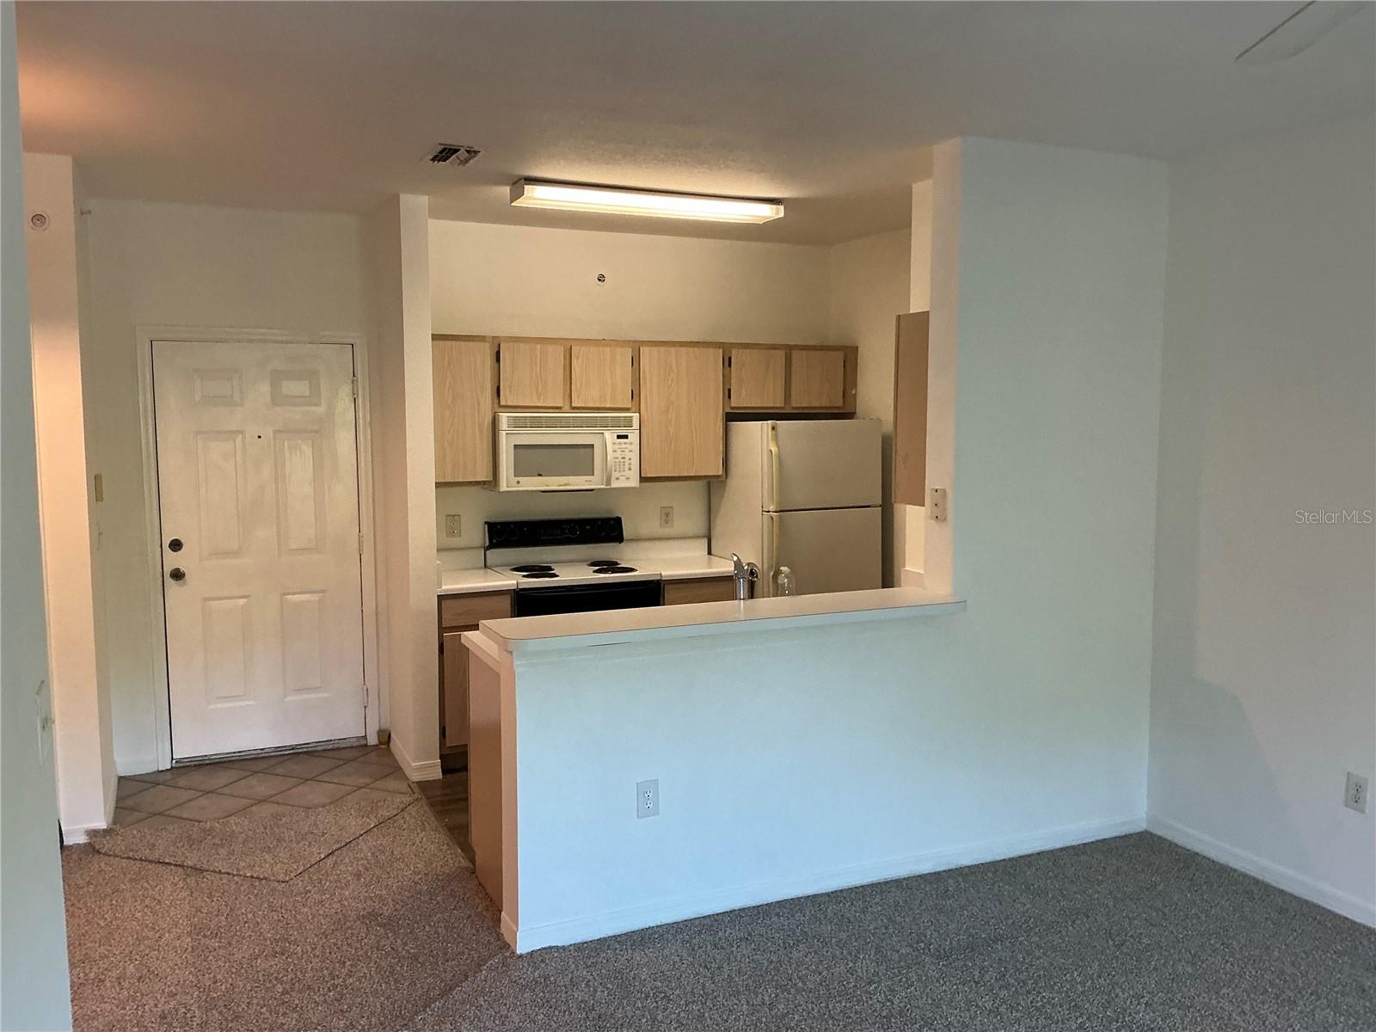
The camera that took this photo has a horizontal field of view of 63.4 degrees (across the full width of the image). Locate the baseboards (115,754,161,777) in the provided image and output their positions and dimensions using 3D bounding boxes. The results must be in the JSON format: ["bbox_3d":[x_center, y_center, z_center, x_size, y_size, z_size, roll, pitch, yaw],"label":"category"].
[{"bbox_3d":[-2.651,1.199,5.371,0.184,0.095,0.018,-2,6,-24],"label":"baseboards"}]

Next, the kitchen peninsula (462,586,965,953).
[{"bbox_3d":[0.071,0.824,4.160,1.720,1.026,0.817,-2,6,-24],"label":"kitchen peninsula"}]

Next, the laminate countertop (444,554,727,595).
[{"bbox_3d":[-0.532,0.297,5.860,1.698,0.040,0.637,-2,6,-24],"label":"laminate countertop"}]

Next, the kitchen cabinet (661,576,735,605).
[{"bbox_3d":[-0.015,0.726,6.139,0.540,0.868,0.612,-2,6,-24],"label":"kitchen cabinet"}]

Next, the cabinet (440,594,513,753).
[{"bbox_3d":[-1.132,0.724,5.616,0.379,0.776,0.632,-2,6,-24],"label":"cabinet"}]

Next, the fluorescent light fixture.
[{"bbox_3d":[-0.166,-1.410,5.008,1.235,0.075,0.213,-2,6,-24],"label":"fluorescent light fixture"}]

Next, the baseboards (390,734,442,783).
[{"bbox_3d":[-1.371,1.178,5.566,0.158,0.088,0.683,-2,6,-24],"label":"baseboards"}]

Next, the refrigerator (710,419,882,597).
[{"bbox_3d":[0.608,0.308,6.278,0.697,1.675,0.730,-2,6,-24],"label":"refrigerator"}]

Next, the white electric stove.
[{"bbox_3d":[-0.602,0.613,5.811,0.755,1.148,0.669,-2,6,-24],"label":"white electric stove"}]

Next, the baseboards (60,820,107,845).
[{"bbox_3d":[-2.428,1.279,4.483,0.154,0.070,0.015,-2,6,-24],"label":"baseboards"}]

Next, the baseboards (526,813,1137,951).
[{"bbox_3d":[0.678,1.310,4.068,2.668,0.072,0.016,-2,6,-24],"label":"baseboards"}]

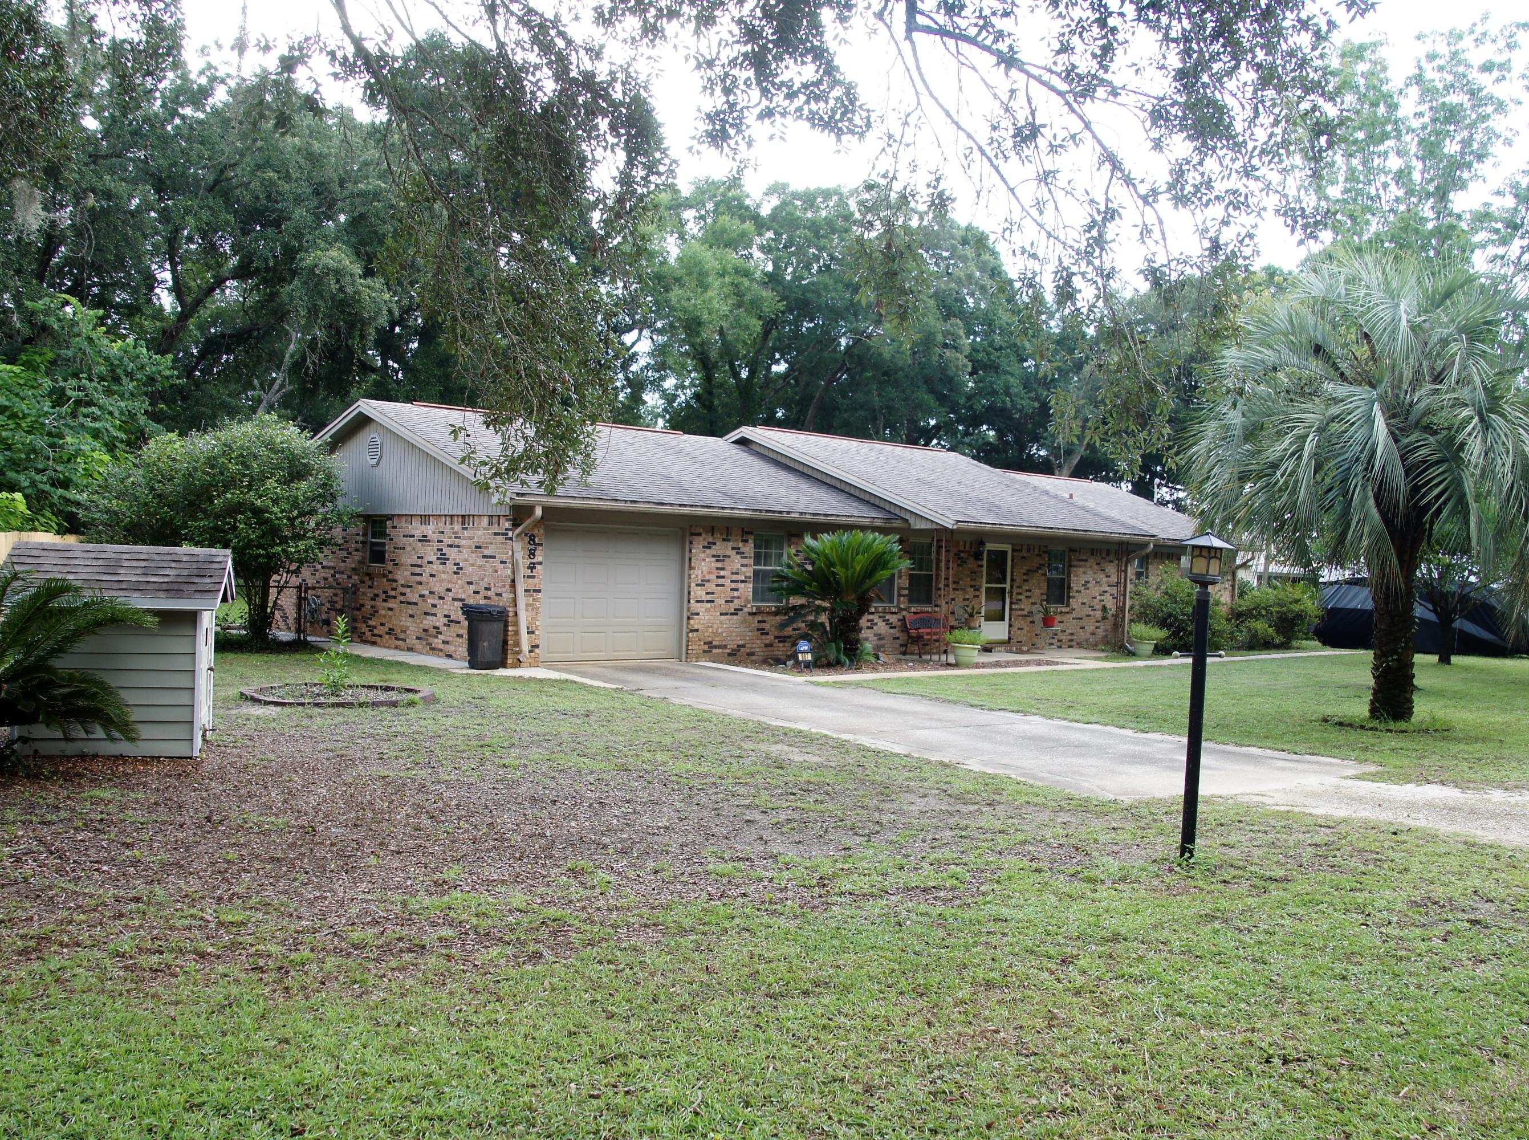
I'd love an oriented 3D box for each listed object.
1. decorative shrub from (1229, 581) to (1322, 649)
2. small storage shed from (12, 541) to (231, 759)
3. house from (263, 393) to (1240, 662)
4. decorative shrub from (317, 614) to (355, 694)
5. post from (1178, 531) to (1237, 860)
[{"bbox_3d":[12.871,1.145,32.300,2.356,1.683,2.200,2,1,22],"label":"decorative shrub"},{"bbox_3d":[-5.187,0.621,10.357,1.572,1.618,1.359,2,1,-16],"label":"small storage shed"},{"bbox_3d":[1.475,-0.758,29.149,22.162,4.628,10.997,2,1,-43],"label":"house"},{"bbox_3d":[-4.808,0.946,14.400,0.420,0.900,0.420,2,1,-18],"label":"decorative shrub"},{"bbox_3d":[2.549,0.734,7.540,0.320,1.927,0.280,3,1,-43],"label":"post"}]

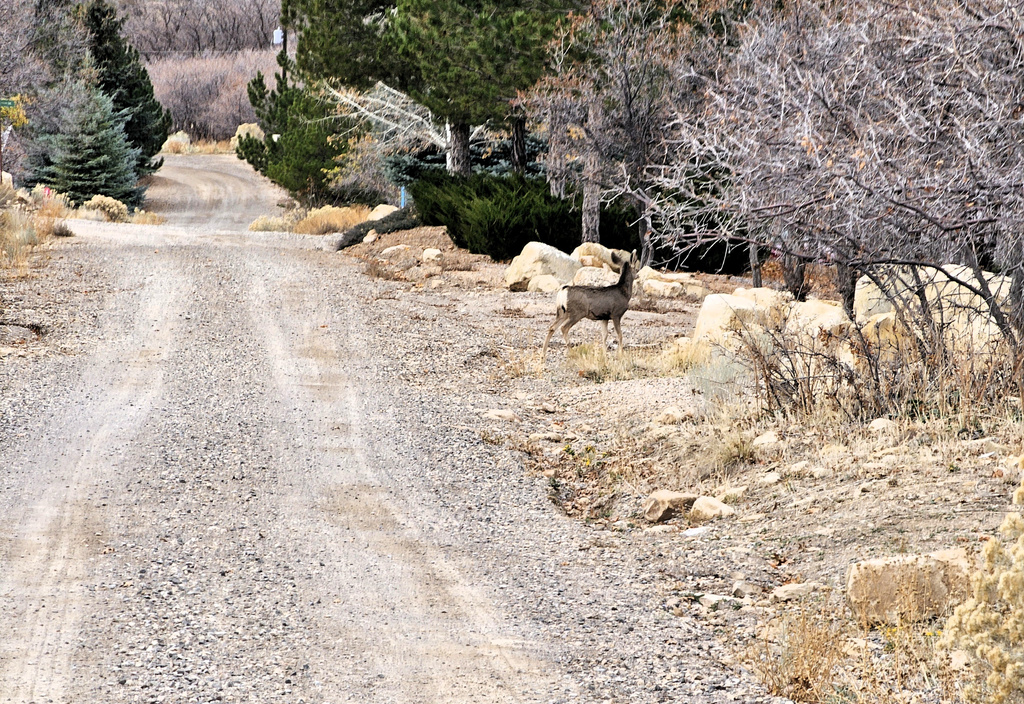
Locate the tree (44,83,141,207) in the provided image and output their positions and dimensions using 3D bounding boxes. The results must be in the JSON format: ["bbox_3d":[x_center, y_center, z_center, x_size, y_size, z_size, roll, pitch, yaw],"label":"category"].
[{"bbox_3d":[-9.730,-4.795,158.000,2.253,2.953,2.200,0,1,0],"label":"tree"}]

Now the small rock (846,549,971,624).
[{"bbox_3d":[2.004,1.182,34.300,0.635,0.366,0.420,0,1,0],"label":"small rock"}]

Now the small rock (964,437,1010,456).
[{"bbox_3d":[3.005,0.597,43.000,0.291,0.126,0.233,0,1,0],"label":"small rock"}]

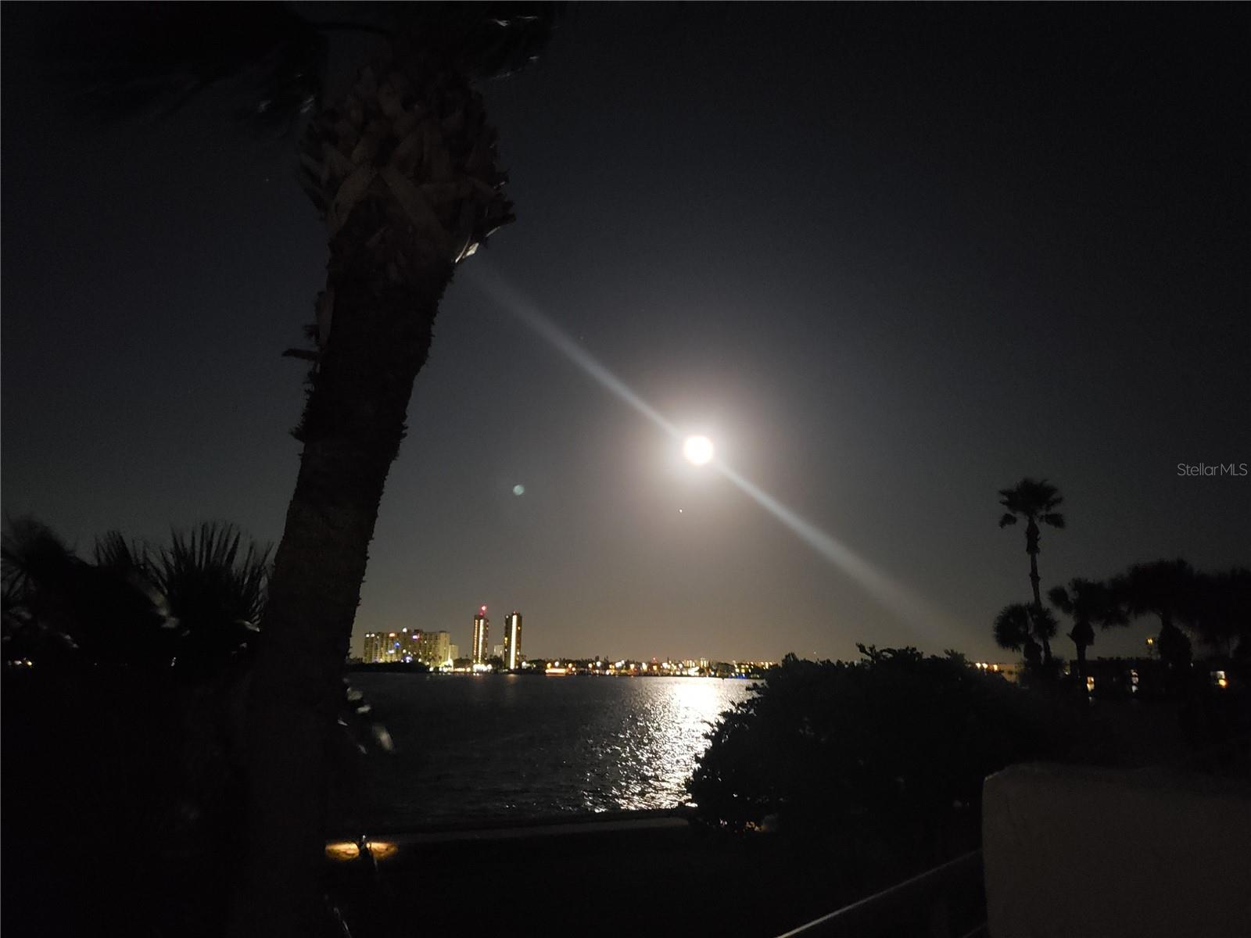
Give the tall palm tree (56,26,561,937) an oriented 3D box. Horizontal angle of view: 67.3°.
[{"bbox_3d":[-1.438,-0.151,4.631,3.100,6.400,3.100,1,-12,0],"label":"tall palm tree"}]

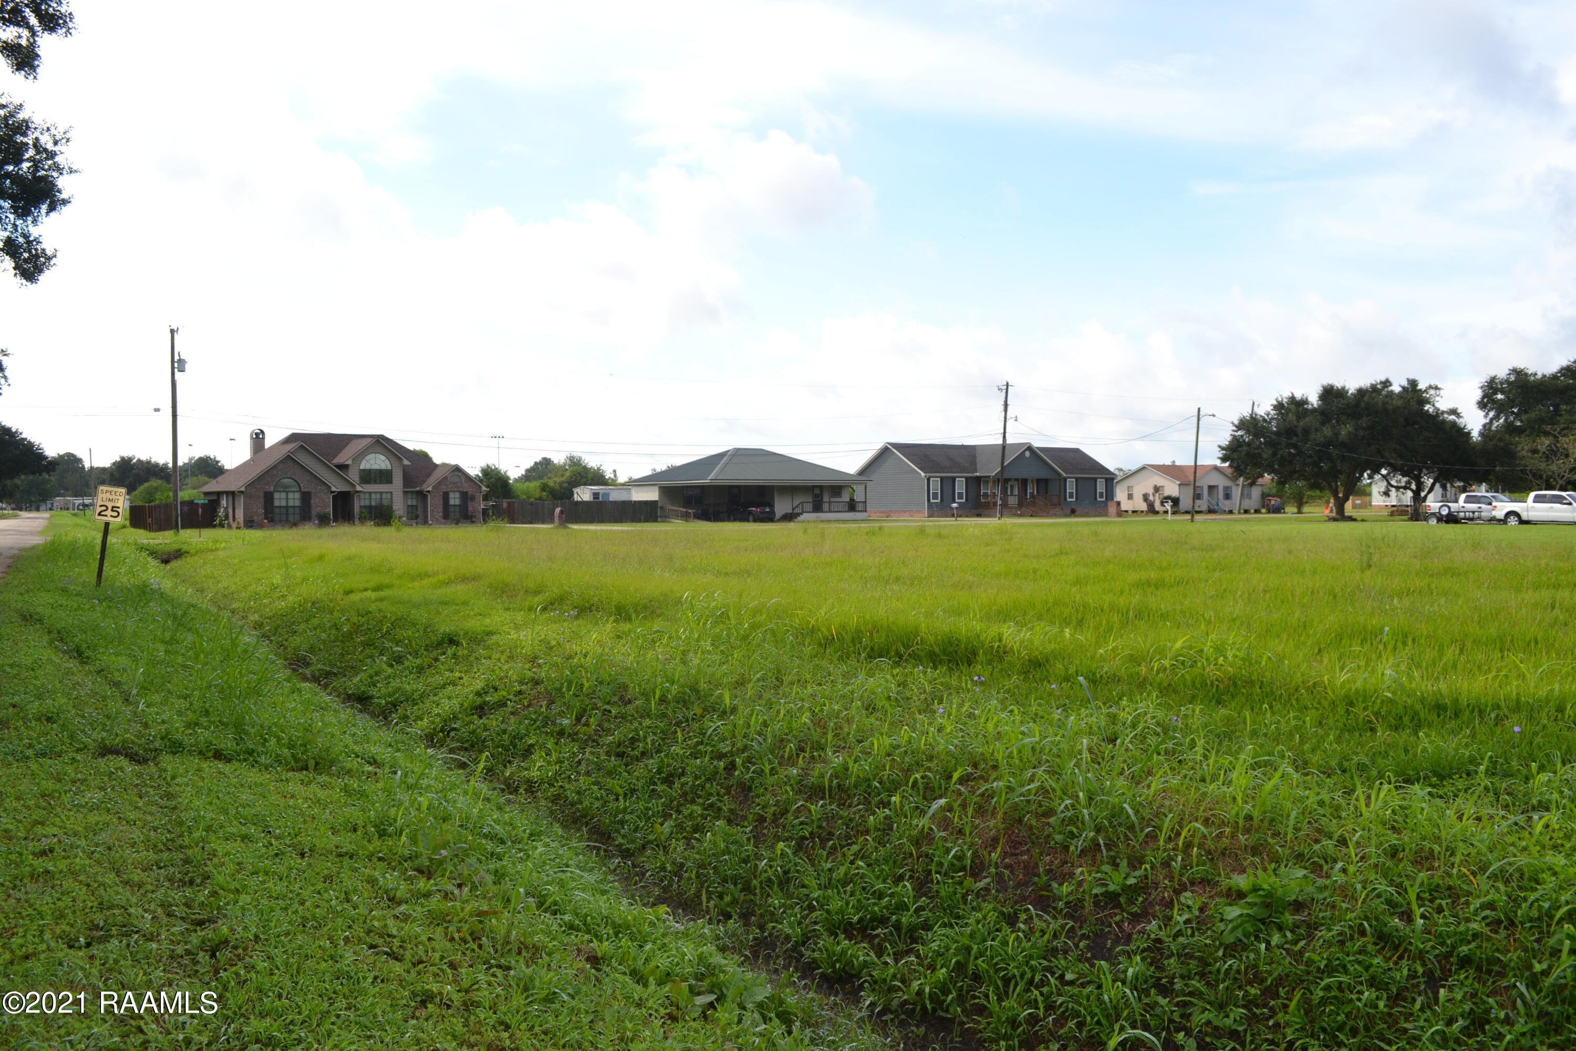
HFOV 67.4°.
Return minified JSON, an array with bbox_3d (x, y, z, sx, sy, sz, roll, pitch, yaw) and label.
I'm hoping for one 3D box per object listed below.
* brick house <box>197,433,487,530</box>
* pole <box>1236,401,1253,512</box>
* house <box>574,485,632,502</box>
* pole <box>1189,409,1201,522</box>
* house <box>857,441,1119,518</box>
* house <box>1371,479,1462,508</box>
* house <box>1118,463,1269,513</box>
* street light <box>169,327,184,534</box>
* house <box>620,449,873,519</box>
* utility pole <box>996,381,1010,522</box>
[{"bbox_3d":[-32.091,-3.439,84.797,16.300,6.800,15.000,-1,2,-35],"label":"brick house"},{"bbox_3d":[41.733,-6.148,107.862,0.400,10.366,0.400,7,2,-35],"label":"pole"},{"bbox_3d":[-16.483,-2.346,112.539,6.800,2.750,3.800,-1,2,-35],"label":"house"},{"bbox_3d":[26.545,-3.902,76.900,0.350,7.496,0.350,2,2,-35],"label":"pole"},{"bbox_3d":[17.848,-4.022,105.660,23.500,6.350,9.500,-1,2,-35],"label":"house"},{"bbox_3d":[81.833,-4.652,150.235,14.000,4.750,7.800,-1,2,-35],"label":"house"},{"bbox_3d":[42.772,-3.918,125.529,14.600,4.850,8.100,-1,2,-35],"label":"house"},{"bbox_3d":[-32.851,-5.055,63.354,0.600,10.975,0.500,-2,2,-35],"label":"street light"},{"bbox_3d":[-3.029,-3.223,92.862,14.900,5.600,12.400,-1,2,-35],"label":"house"},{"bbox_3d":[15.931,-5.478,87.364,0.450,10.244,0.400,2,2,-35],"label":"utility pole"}]

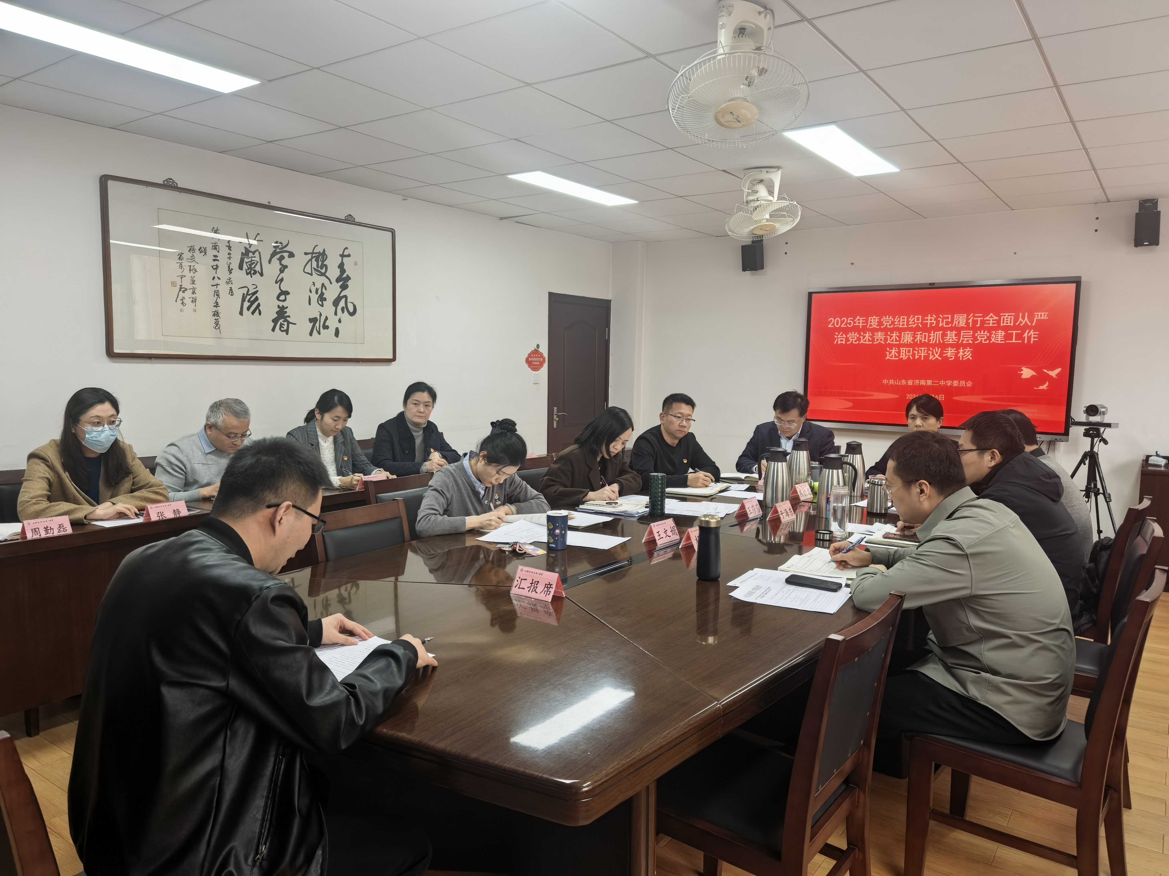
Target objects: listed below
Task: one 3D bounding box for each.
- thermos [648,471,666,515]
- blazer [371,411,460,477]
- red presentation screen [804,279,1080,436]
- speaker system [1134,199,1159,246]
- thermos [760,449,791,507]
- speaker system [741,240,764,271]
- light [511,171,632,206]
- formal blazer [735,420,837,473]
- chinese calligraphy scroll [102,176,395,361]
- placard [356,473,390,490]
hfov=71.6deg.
[{"bbox_3d":[0.324,0.251,3.579,0.074,0.180,0.074,1,6,0],"label":"thermos"},{"bbox_3d":[-1.045,0.091,4.948,0.420,0.520,0.500,6,8,44],"label":"blazer"},{"bbox_3d":[2.722,-0.631,6.401,1.980,1.170,0.090,5,7,35],"label":"red presentation screen"},{"bbox_3d":[3.760,-1.421,5.415,0.145,0.300,0.200,5,7,35],"label":"speaker system"},{"bbox_3d":[0.901,0.183,3.854,0.180,0.276,0.138,6,8,41],"label":"thermos"},{"bbox_3d":[1.487,-1.595,7.121,0.142,0.230,0.150,5,7,36],"label":"speaker system"},{"bbox_3d":[-0.040,-1.697,5.457,0.280,0.050,1.180,5,7,36],"label":"light"},{"bbox_3d":[1.308,0.209,5.237,0.520,0.570,0.450,6,8,42],"label":"formal blazer"},{"bbox_3d":[-1.907,-0.941,4.930,0.045,0.910,1.940,5,7,35],"label":"chinese calligraphy scroll"},{"bbox_3d":[-1.157,0.234,4.429,0.080,0.085,0.175,5,7,35],"label":"placard"}]

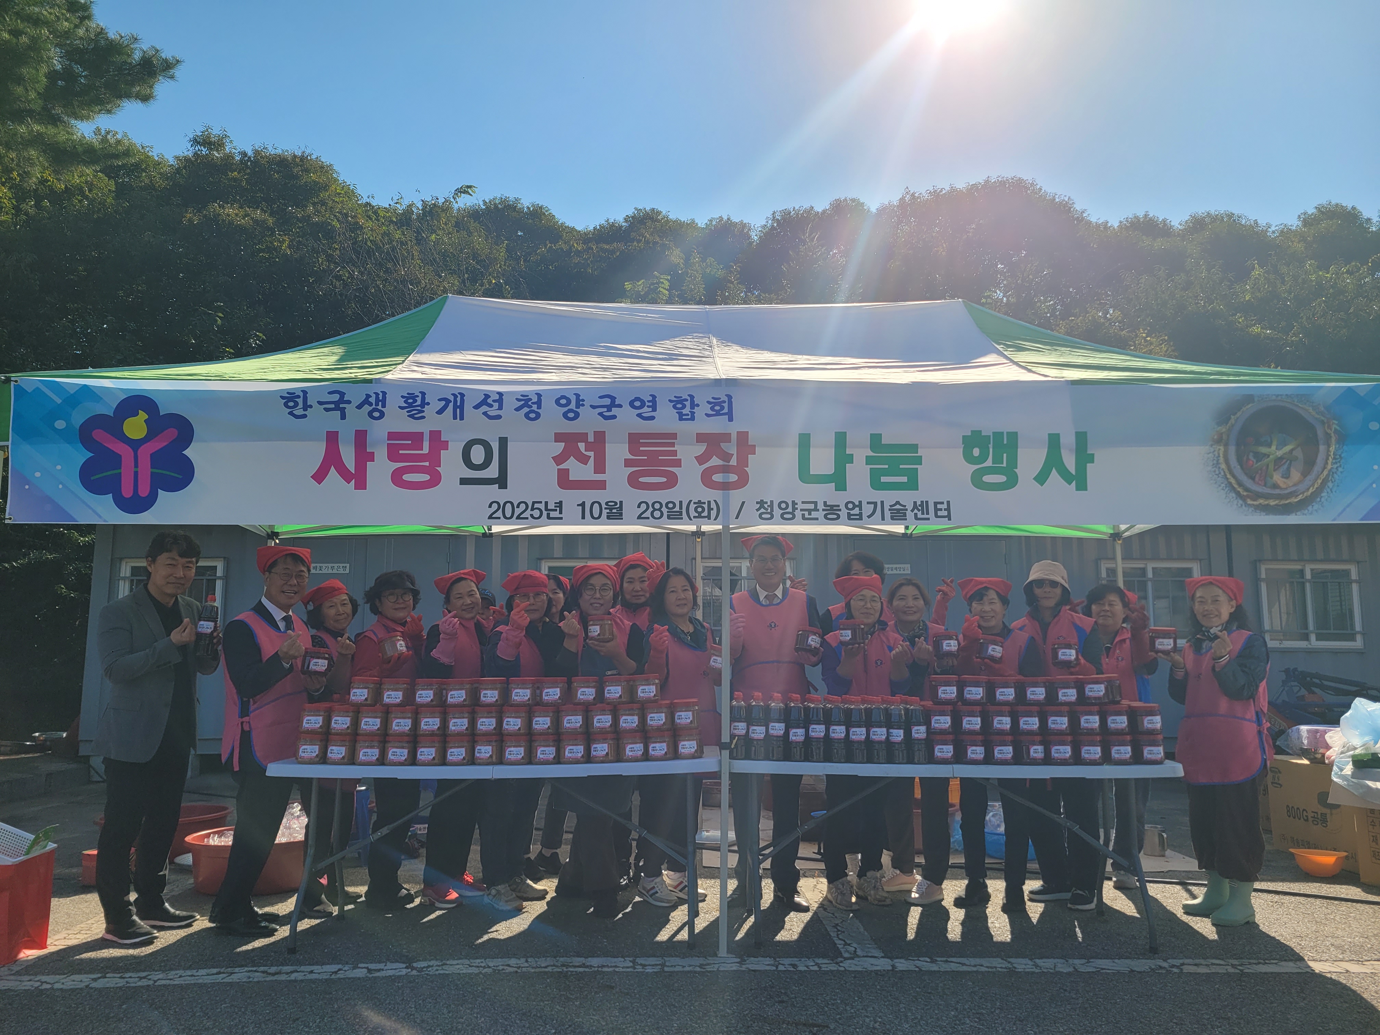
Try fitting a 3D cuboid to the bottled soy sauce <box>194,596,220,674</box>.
[{"bbox_3d":[-2.016,0.458,4.340,0.078,0.265,0.078,7,-6,-7],"label":"bottled soy sauce"}]

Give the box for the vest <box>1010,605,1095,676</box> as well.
[{"bbox_3d":[1.780,0.746,5.085,0.440,0.620,0.270,-2,-8,14],"label":"vest"}]

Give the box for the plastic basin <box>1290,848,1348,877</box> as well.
[{"bbox_3d":[3.379,1.859,5.577,0.315,0.127,0.315,-4,-9,30],"label":"plastic basin"}]

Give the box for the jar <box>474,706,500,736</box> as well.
[{"bbox_3d":[-0.842,0.852,4.333,0.109,0.116,0.109,1,-8,-5],"label":"jar"}]

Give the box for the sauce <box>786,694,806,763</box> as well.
[{"bbox_3d":[0.436,0.866,4.247,0.083,0.263,0.083,0,-7,0],"label":"sauce"}]

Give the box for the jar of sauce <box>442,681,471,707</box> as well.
[{"bbox_3d":[-0.972,0.733,4.334,0.113,0.120,0.113,2,-8,-12],"label":"jar of sauce"}]

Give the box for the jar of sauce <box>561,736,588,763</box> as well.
[{"bbox_3d":[-0.484,0.971,4.337,0.109,0.116,0.109,1,-8,-8],"label":"jar of sauce"}]

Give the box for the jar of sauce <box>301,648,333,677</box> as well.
[{"bbox_3d":[-1.613,0.624,4.480,0.108,0.116,0.108,9,-9,-21],"label":"jar of sauce"}]

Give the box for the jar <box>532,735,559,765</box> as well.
[{"bbox_3d":[-0.598,0.956,4.280,0.108,0.116,0.108,1,-8,-4],"label":"jar"}]

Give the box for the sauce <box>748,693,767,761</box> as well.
[{"bbox_3d":[0.285,0.883,4.360,0.080,0.271,0.080,0,-8,4],"label":"sauce"}]

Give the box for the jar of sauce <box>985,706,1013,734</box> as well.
[{"bbox_3d":[1.273,0.838,4.272,0.105,0.115,0.105,0,-8,2],"label":"jar of sauce"}]

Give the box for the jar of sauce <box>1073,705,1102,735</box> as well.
[{"bbox_3d":[1.658,0.844,4.325,0.113,0.120,0.113,-1,-8,11],"label":"jar of sauce"}]

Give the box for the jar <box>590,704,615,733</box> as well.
[{"bbox_3d":[-0.361,0.829,4.261,0.110,0.114,0.110,0,-7,0],"label":"jar"}]

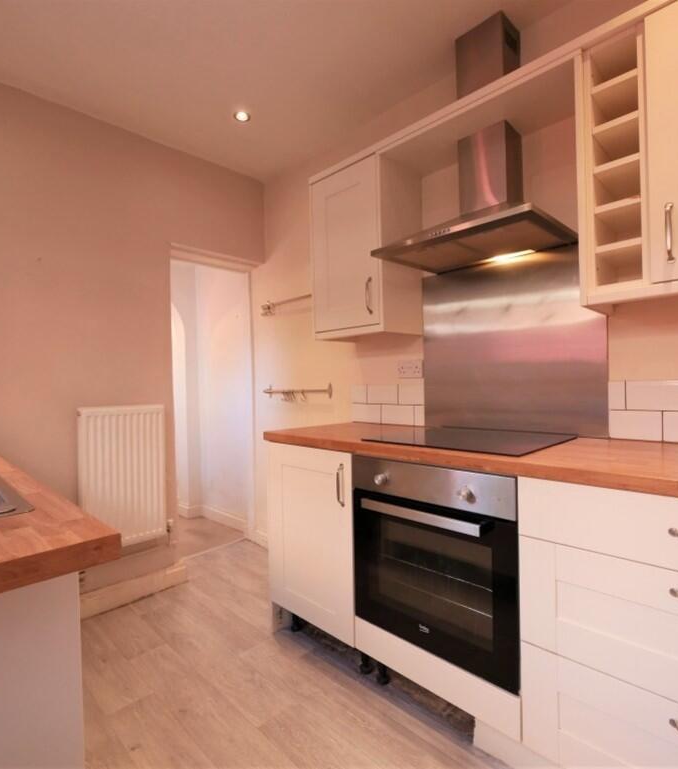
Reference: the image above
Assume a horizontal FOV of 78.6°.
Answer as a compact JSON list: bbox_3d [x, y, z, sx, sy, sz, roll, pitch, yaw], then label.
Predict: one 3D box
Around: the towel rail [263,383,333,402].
[{"bbox_3d":[-0.267,0.047,2.576,0.578,0.099,0.066,-1,0,43],"label":"towel rail"}]

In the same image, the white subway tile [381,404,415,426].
[{"bbox_3d":[0.301,0.154,2.112,0.201,0.100,0.009,-1,0,44],"label":"white subway tile"}]

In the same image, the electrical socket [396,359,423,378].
[{"bbox_3d":[0.358,-0.074,2.048,0.145,0.087,0.011,-1,0,44],"label":"electrical socket"}]

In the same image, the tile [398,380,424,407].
[{"bbox_3d":[0.360,0.051,2.053,0.152,0.101,0.009,-1,0,44],"label":"tile"}]

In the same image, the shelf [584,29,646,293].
[{"bbox_3d":[0.887,-0.627,1.290,0.150,0.720,0.330,-1,0,43],"label":"shelf"}]

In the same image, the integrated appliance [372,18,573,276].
[{"bbox_3d":[0.495,-0.953,1.560,0.596,0.898,0.485,-1,0,44],"label":"integrated appliance"}]

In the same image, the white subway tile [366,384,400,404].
[{"bbox_3d":[0.231,0.053,2.178,0.201,0.101,0.009,-1,0,44],"label":"white subway tile"}]

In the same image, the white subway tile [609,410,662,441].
[{"bbox_3d":[1.018,0.141,1.424,0.149,0.100,0.010,-1,0,43],"label":"white subway tile"}]

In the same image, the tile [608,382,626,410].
[{"bbox_3d":[0.980,0.040,1.457,0.049,0.100,0.010,-1,0,43],"label":"tile"}]

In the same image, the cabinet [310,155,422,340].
[{"bbox_3d":[0.137,-0.609,2.012,0.418,0.770,0.353,-1,0,44],"label":"cabinet"}]

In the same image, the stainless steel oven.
[{"bbox_3d":[0.444,0.550,1.507,0.595,0.594,0.560,-1,0,44],"label":"stainless steel oven"}]

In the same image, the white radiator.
[{"bbox_3d":[-1.131,0.472,2.165,0.399,0.706,0.100,-1,0,-43],"label":"white radiator"}]

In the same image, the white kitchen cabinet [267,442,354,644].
[{"bbox_3d":[0.071,0.643,1.919,0.499,0.793,0.575,-1,0,43],"label":"white kitchen cabinet"}]

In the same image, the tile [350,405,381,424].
[{"bbox_3d":[0.154,0.157,2.255,0.204,0.100,0.009,-1,0,44],"label":"tile"}]

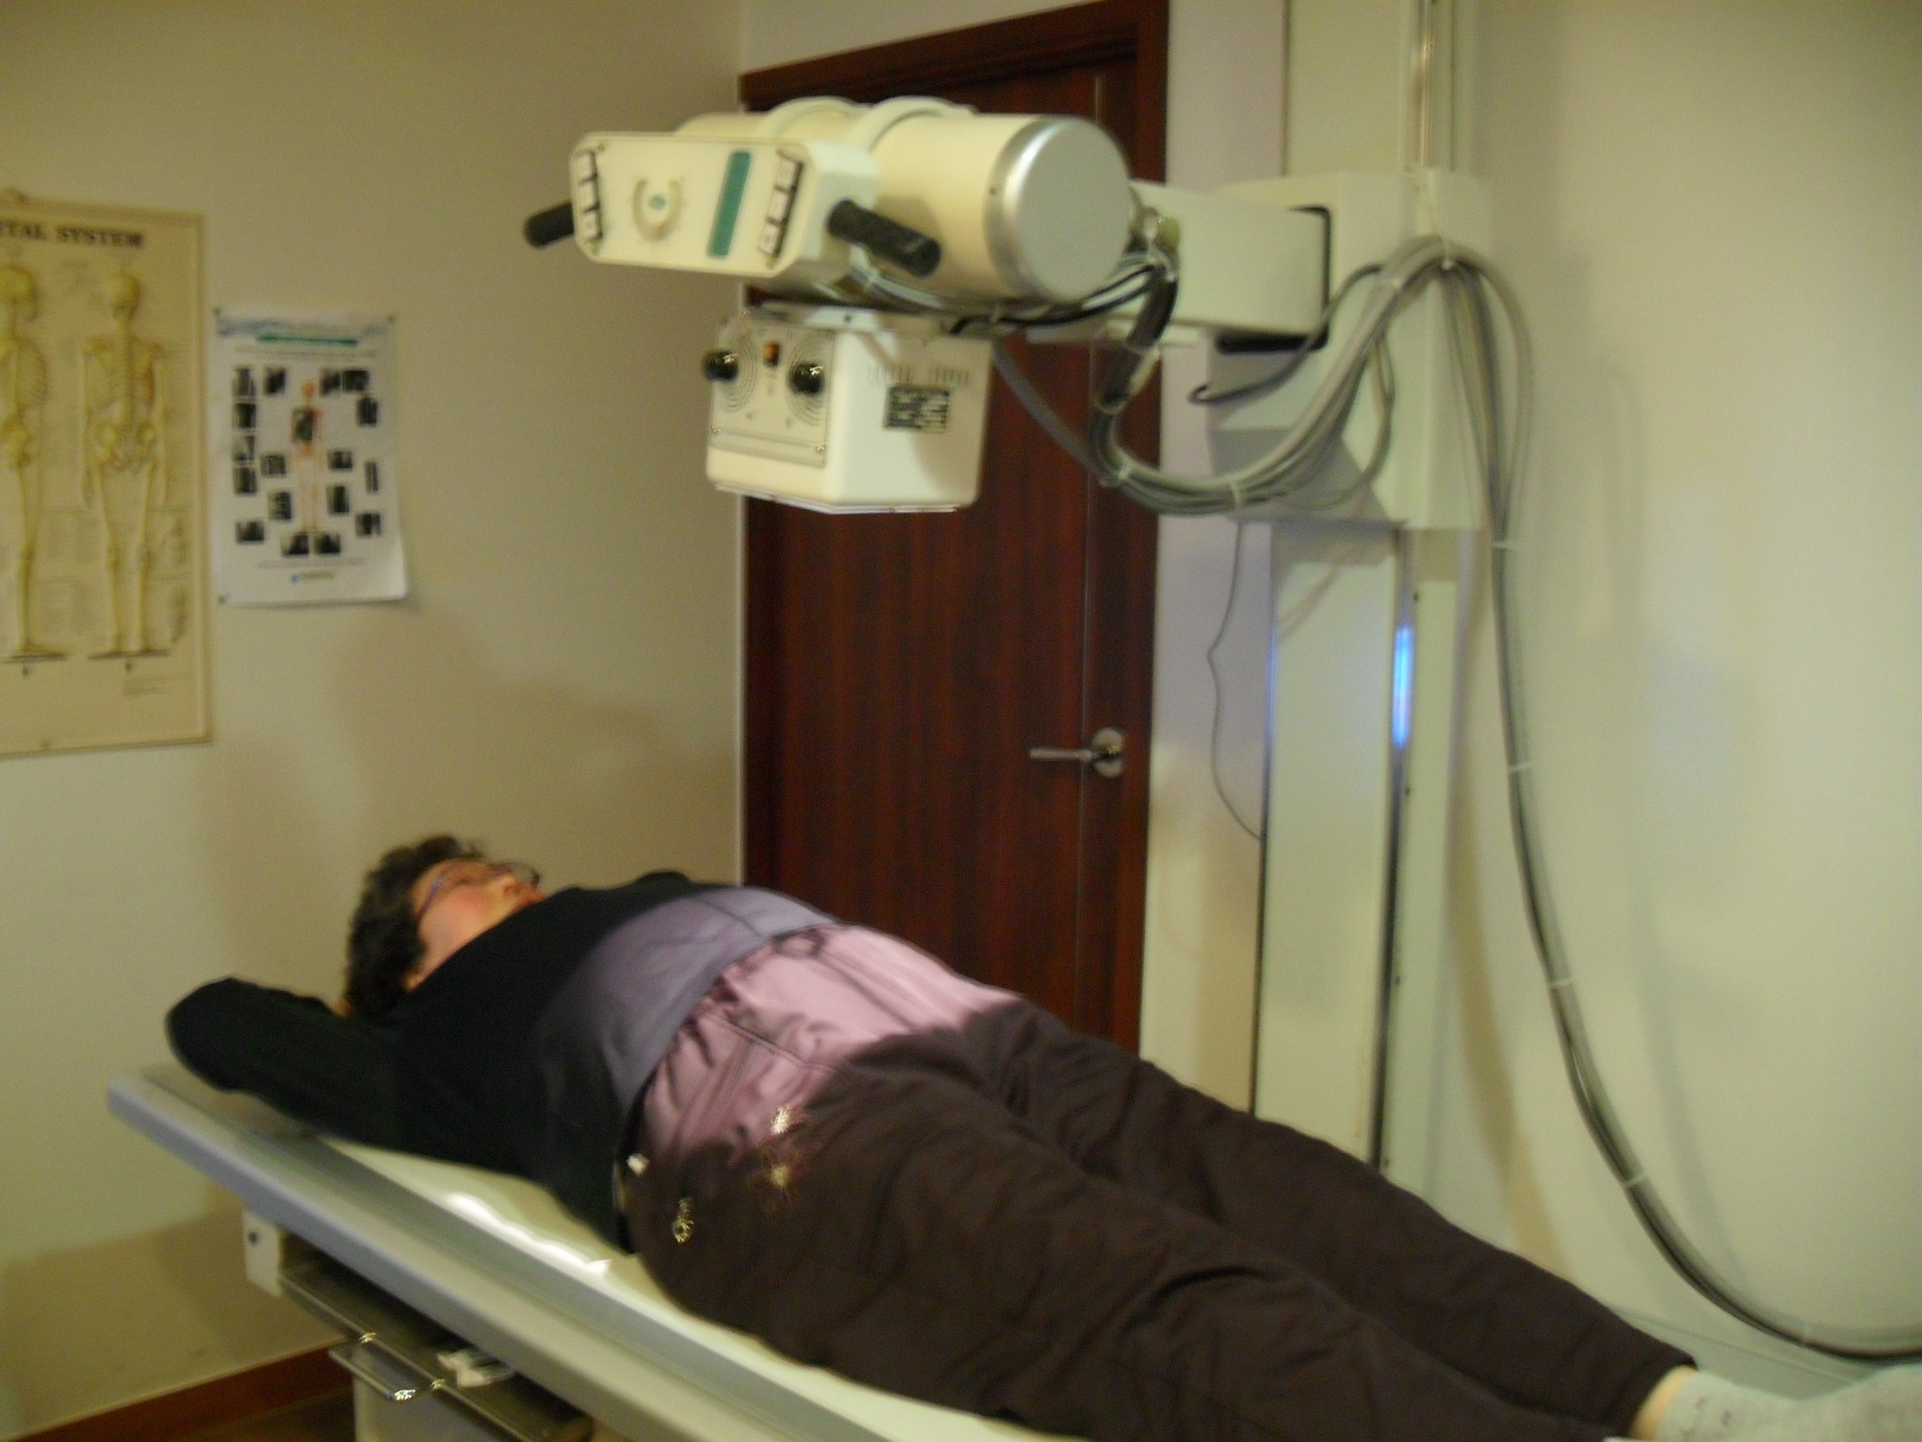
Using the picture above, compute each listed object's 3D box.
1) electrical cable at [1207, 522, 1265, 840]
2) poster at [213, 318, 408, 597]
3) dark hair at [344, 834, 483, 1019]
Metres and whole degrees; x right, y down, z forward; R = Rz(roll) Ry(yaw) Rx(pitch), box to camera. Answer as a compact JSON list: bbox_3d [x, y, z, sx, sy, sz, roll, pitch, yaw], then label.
[{"bbox_3d":[0.355,-0.052,2.521,0.030,0.420,0.090,-5,9,-44],"label":"electrical cable"},{"bbox_3d":[-0.964,-0.391,2.897,0.290,0.418,0.010,-5,9,-44],"label":"poster"},{"bbox_3d":[-0.661,0.252,2.372,0.220,0.210,0.200,36,15,38],"label":"dark hair"}]

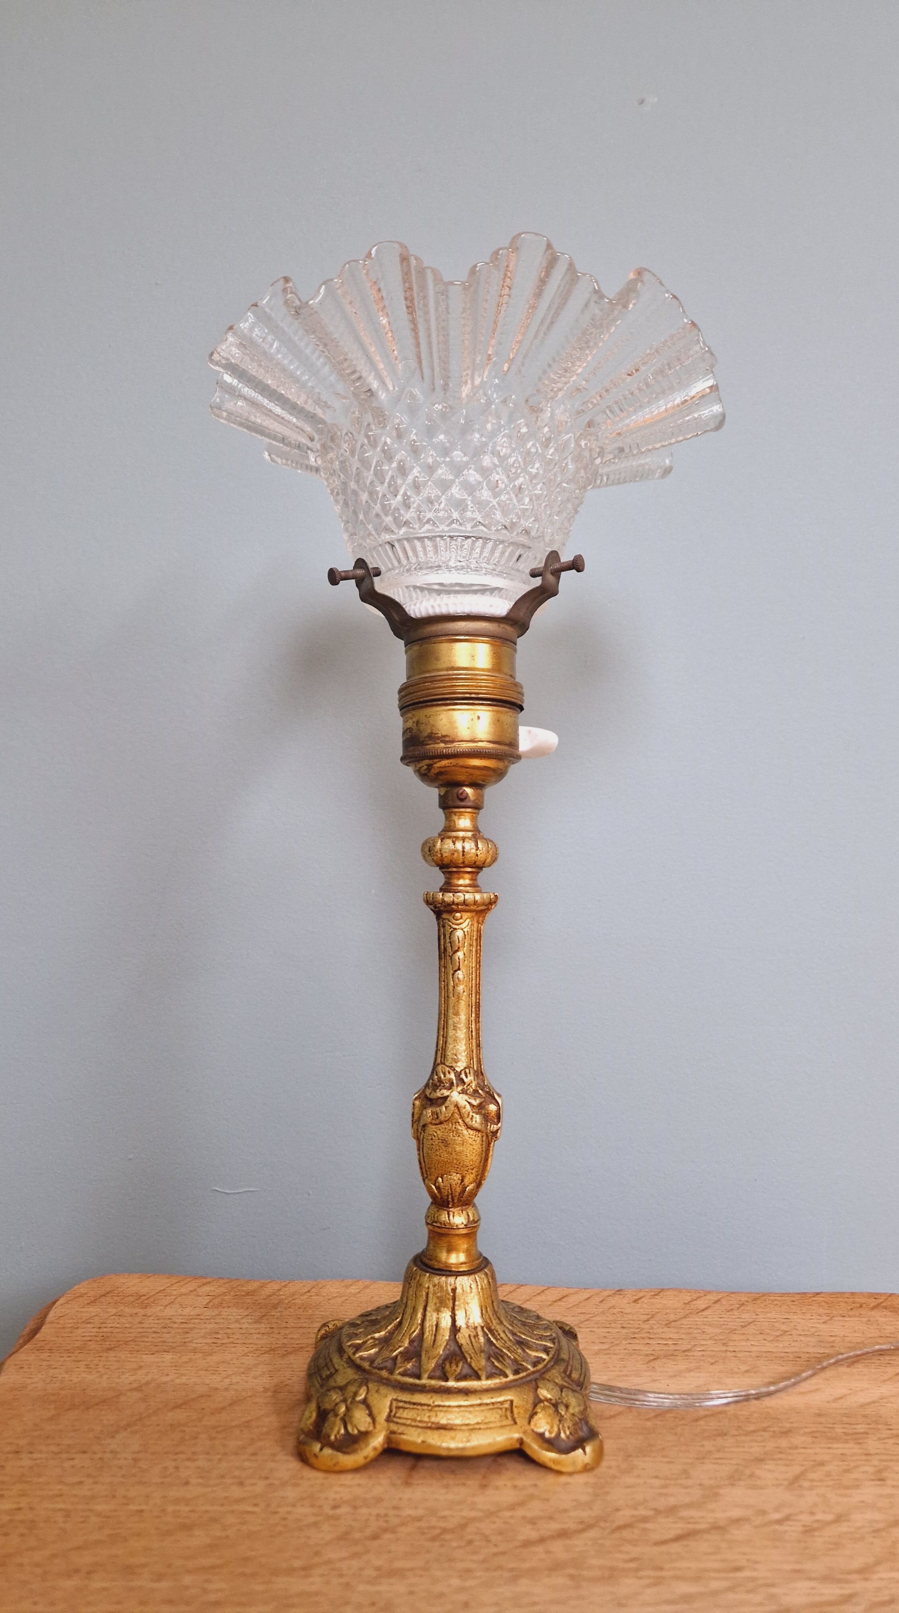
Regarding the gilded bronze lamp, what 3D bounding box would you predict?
[{"bbox_3d":[0.003,0.027,0.388,0.185,0.370,0.185,1,-4,0],"label":"gilded bronze lamp"}]

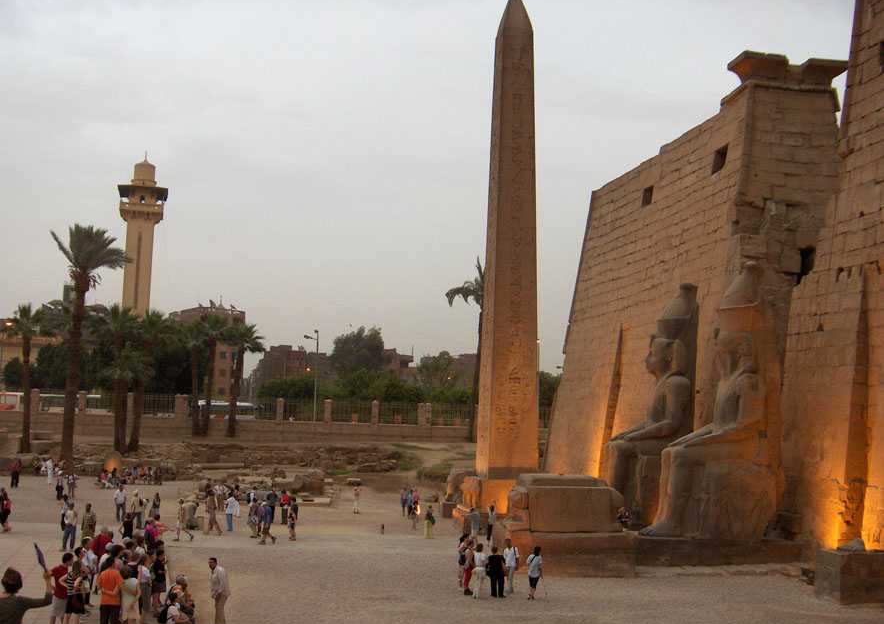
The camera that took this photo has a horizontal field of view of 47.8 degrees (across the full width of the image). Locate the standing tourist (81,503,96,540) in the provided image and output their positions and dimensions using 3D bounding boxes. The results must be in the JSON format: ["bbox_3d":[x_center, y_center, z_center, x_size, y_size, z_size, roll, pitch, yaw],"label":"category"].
[{"bbox_3d":[-12.261,7.492,34.600,0.540,1.700,0.360,2,-6,-6],"label":"standing tourist"}]

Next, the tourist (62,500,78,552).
[{"bbox_3d":[-13.508,7.823,36.436,0.550,1.780,0.360,2,-7,-9],"label":"tourist"}]

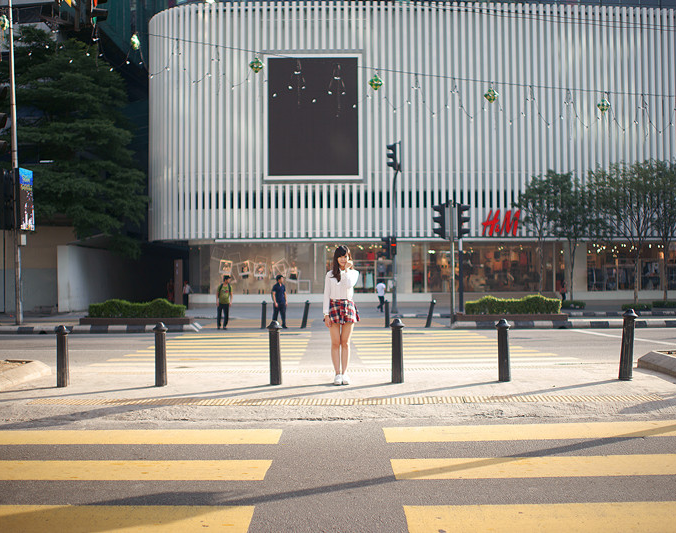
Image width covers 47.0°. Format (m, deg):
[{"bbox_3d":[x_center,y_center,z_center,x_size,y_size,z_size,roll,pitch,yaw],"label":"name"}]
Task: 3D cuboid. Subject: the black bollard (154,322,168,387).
[{"bbox_3d":[-2.104,1.049,9.250,0.175,0.765,0.175,0,-2,-3],"label":"black bollard"}]

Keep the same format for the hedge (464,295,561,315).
[{"bbox_3d":[5.688,1.231,25.200,3.050,0.680,1.000,0,-2,-3],"label":"hedge"}]

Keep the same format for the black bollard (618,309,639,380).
[{"bbox_3d":[3.507,0.942,9.389,0.178,0.842,0.178,5,-2,0],"label":"black bollard"}]

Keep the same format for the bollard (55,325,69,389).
[{"bbox_3d":[-3.273,1.068,9.230,0.170,0.745,0.170,0,-2,-3],"label":"bollard"}]

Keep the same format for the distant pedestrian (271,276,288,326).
[{"bbox_3d":[-1.828,1.100,24.300,0.520,1.690,0.380,0,-2,-24],"label":"distant pedestrian"}]

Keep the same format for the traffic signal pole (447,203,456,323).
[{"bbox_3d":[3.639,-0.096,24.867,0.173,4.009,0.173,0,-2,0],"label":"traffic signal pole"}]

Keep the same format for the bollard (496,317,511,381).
[{"bbox_3d":[1.926,0.976,9.050,0.165,0.731,0.165,0,-1,-4],"label":"bollard"}]

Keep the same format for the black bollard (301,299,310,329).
[{"bbox_3d":[-1.021,1.548,24.969,0.178,0.883,0.178,9,-2,0],"label":"black bollard"}]

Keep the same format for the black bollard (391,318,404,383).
[{"bbox_3d":[0.721,1.019,9.380,0.175,0.780,0.175,0,-2,-3],"label":"black bollard"}]

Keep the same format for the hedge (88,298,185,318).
[{"bbox_3d":[-6.559,1.364,25.375,3.025,0.619,0.761,0,-2,0],"label":"hedge"}]

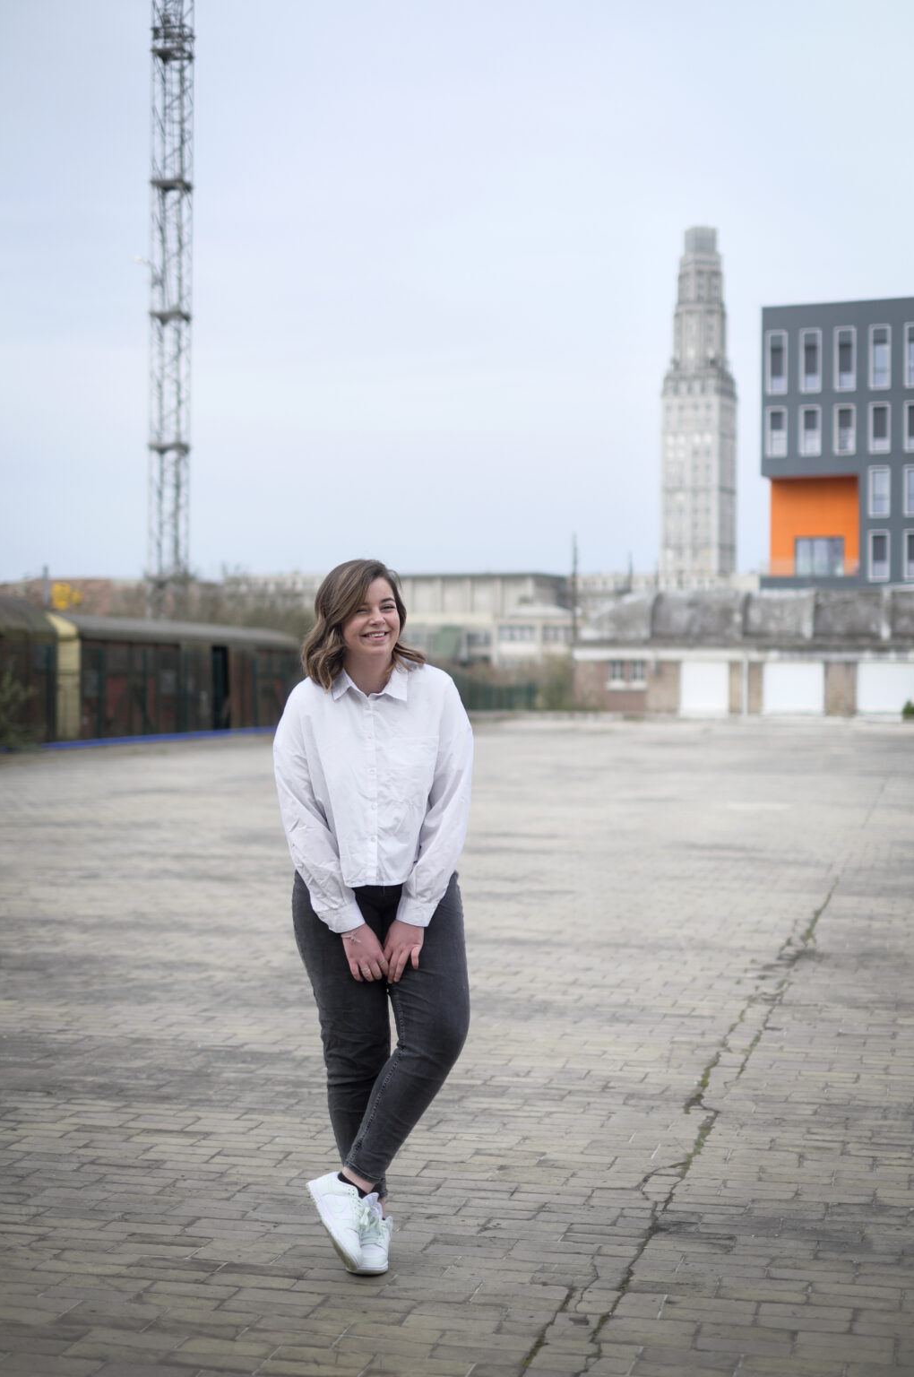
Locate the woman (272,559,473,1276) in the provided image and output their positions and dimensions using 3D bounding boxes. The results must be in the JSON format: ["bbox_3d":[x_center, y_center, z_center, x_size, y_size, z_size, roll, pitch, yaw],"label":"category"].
[{"bbox_3d":[-0.198,0.514,4.740,0.480,1.630,0.400,1,0,-3],"label":"woman"}]

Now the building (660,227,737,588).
[{"bbox_3d":[58.000,-55.900,487.000,14.800,110.000,14.800,1,0,24],"label":"building"}]

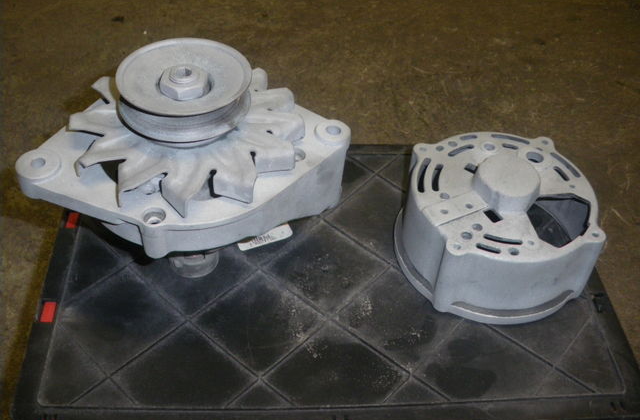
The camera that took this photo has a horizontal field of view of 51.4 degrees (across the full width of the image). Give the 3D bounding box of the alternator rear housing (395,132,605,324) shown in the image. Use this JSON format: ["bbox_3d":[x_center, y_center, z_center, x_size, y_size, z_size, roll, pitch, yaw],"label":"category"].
[{"bbox_3d":[0.123,0.002,0.461,0.134,0.076,0.134,-4,48,-8],"label":"alternator rear housing"}]

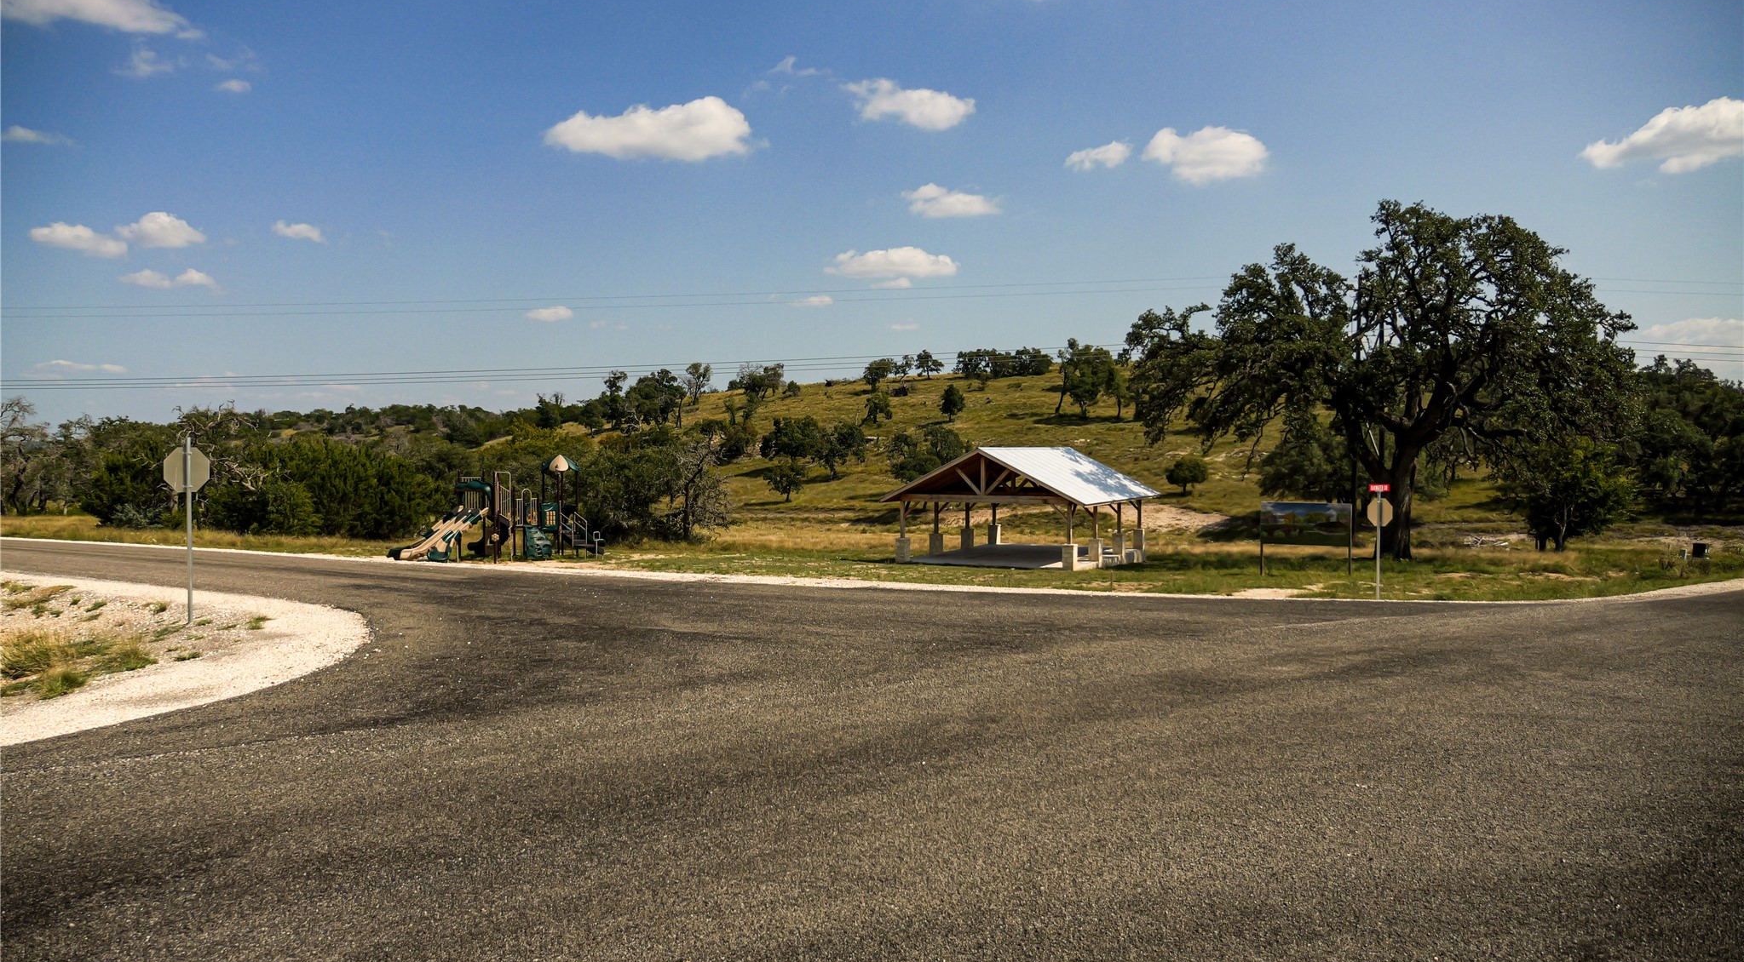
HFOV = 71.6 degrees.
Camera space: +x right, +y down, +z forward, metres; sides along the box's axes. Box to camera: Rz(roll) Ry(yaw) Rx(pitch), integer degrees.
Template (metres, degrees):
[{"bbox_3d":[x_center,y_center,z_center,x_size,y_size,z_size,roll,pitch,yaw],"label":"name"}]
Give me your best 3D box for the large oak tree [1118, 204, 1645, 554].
[{"bbox_3d":[20.427,-4.182,50.300,19.400,14.940,18.500,1,2,22],"label":"large oak tree"}]

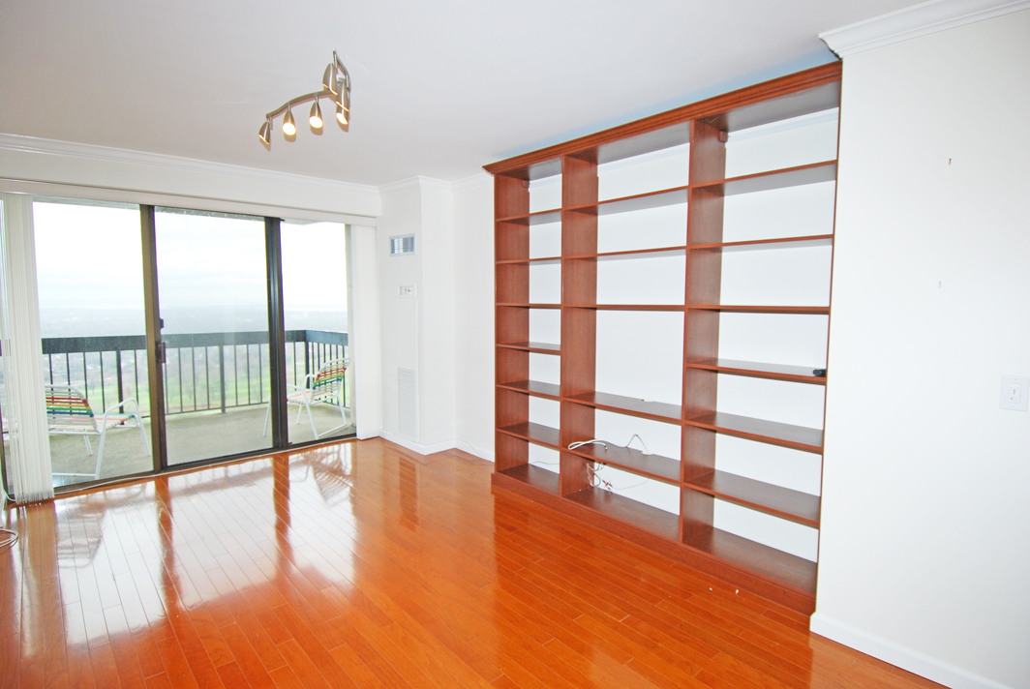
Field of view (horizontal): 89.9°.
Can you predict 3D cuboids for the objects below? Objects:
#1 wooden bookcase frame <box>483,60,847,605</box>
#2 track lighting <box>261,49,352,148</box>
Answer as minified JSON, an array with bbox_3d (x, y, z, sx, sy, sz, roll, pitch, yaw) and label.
[{"bbox_3d":[0.708,-0.043,3.235,0.384,2.451,2.354,-5,7,-42],"label":"wooden bookcase frame"},{"bbox_3d":[-0.965,-1.175,2.507,0.270,0.205,1.020,-5,7,-42],"label":"track lighting"}]

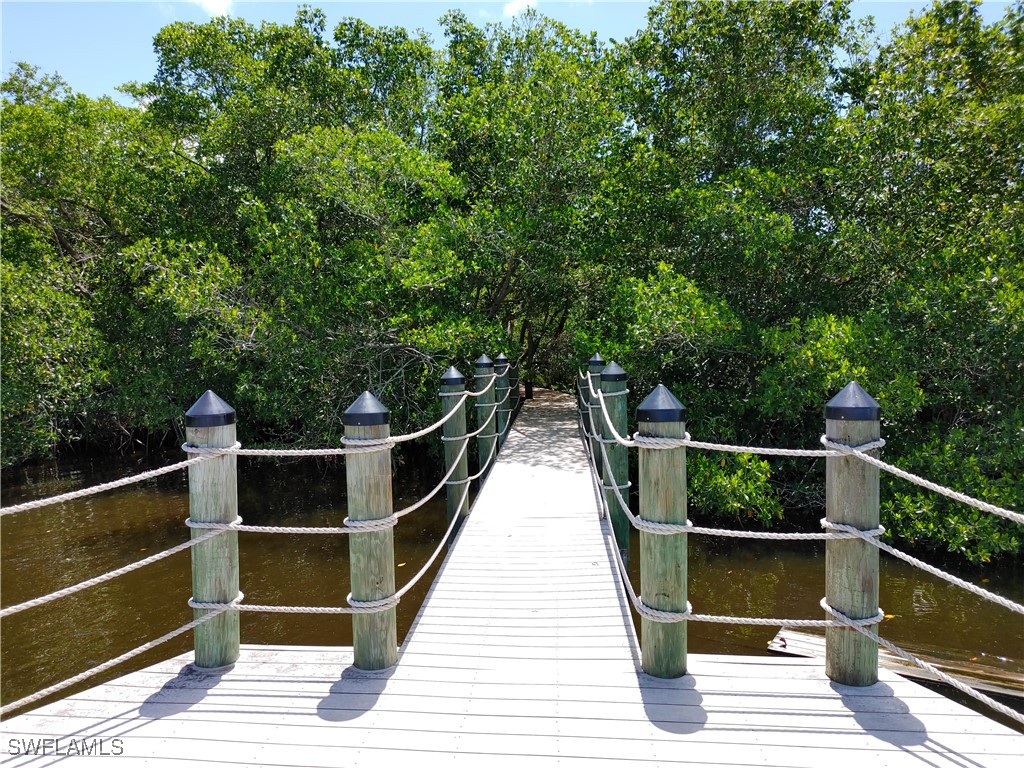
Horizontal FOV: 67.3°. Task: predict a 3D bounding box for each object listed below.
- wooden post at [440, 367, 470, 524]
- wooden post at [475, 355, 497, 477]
[{"bbox_3d":[-0.484,0.539,6.770,0.225,1.395,0.225,0,3,3],"label":"wooden post"},{"bbox_3d":[-0.319,0.383,9.820,0.225,1.519,0.225,0,3,3],"label":"wooden post"}]

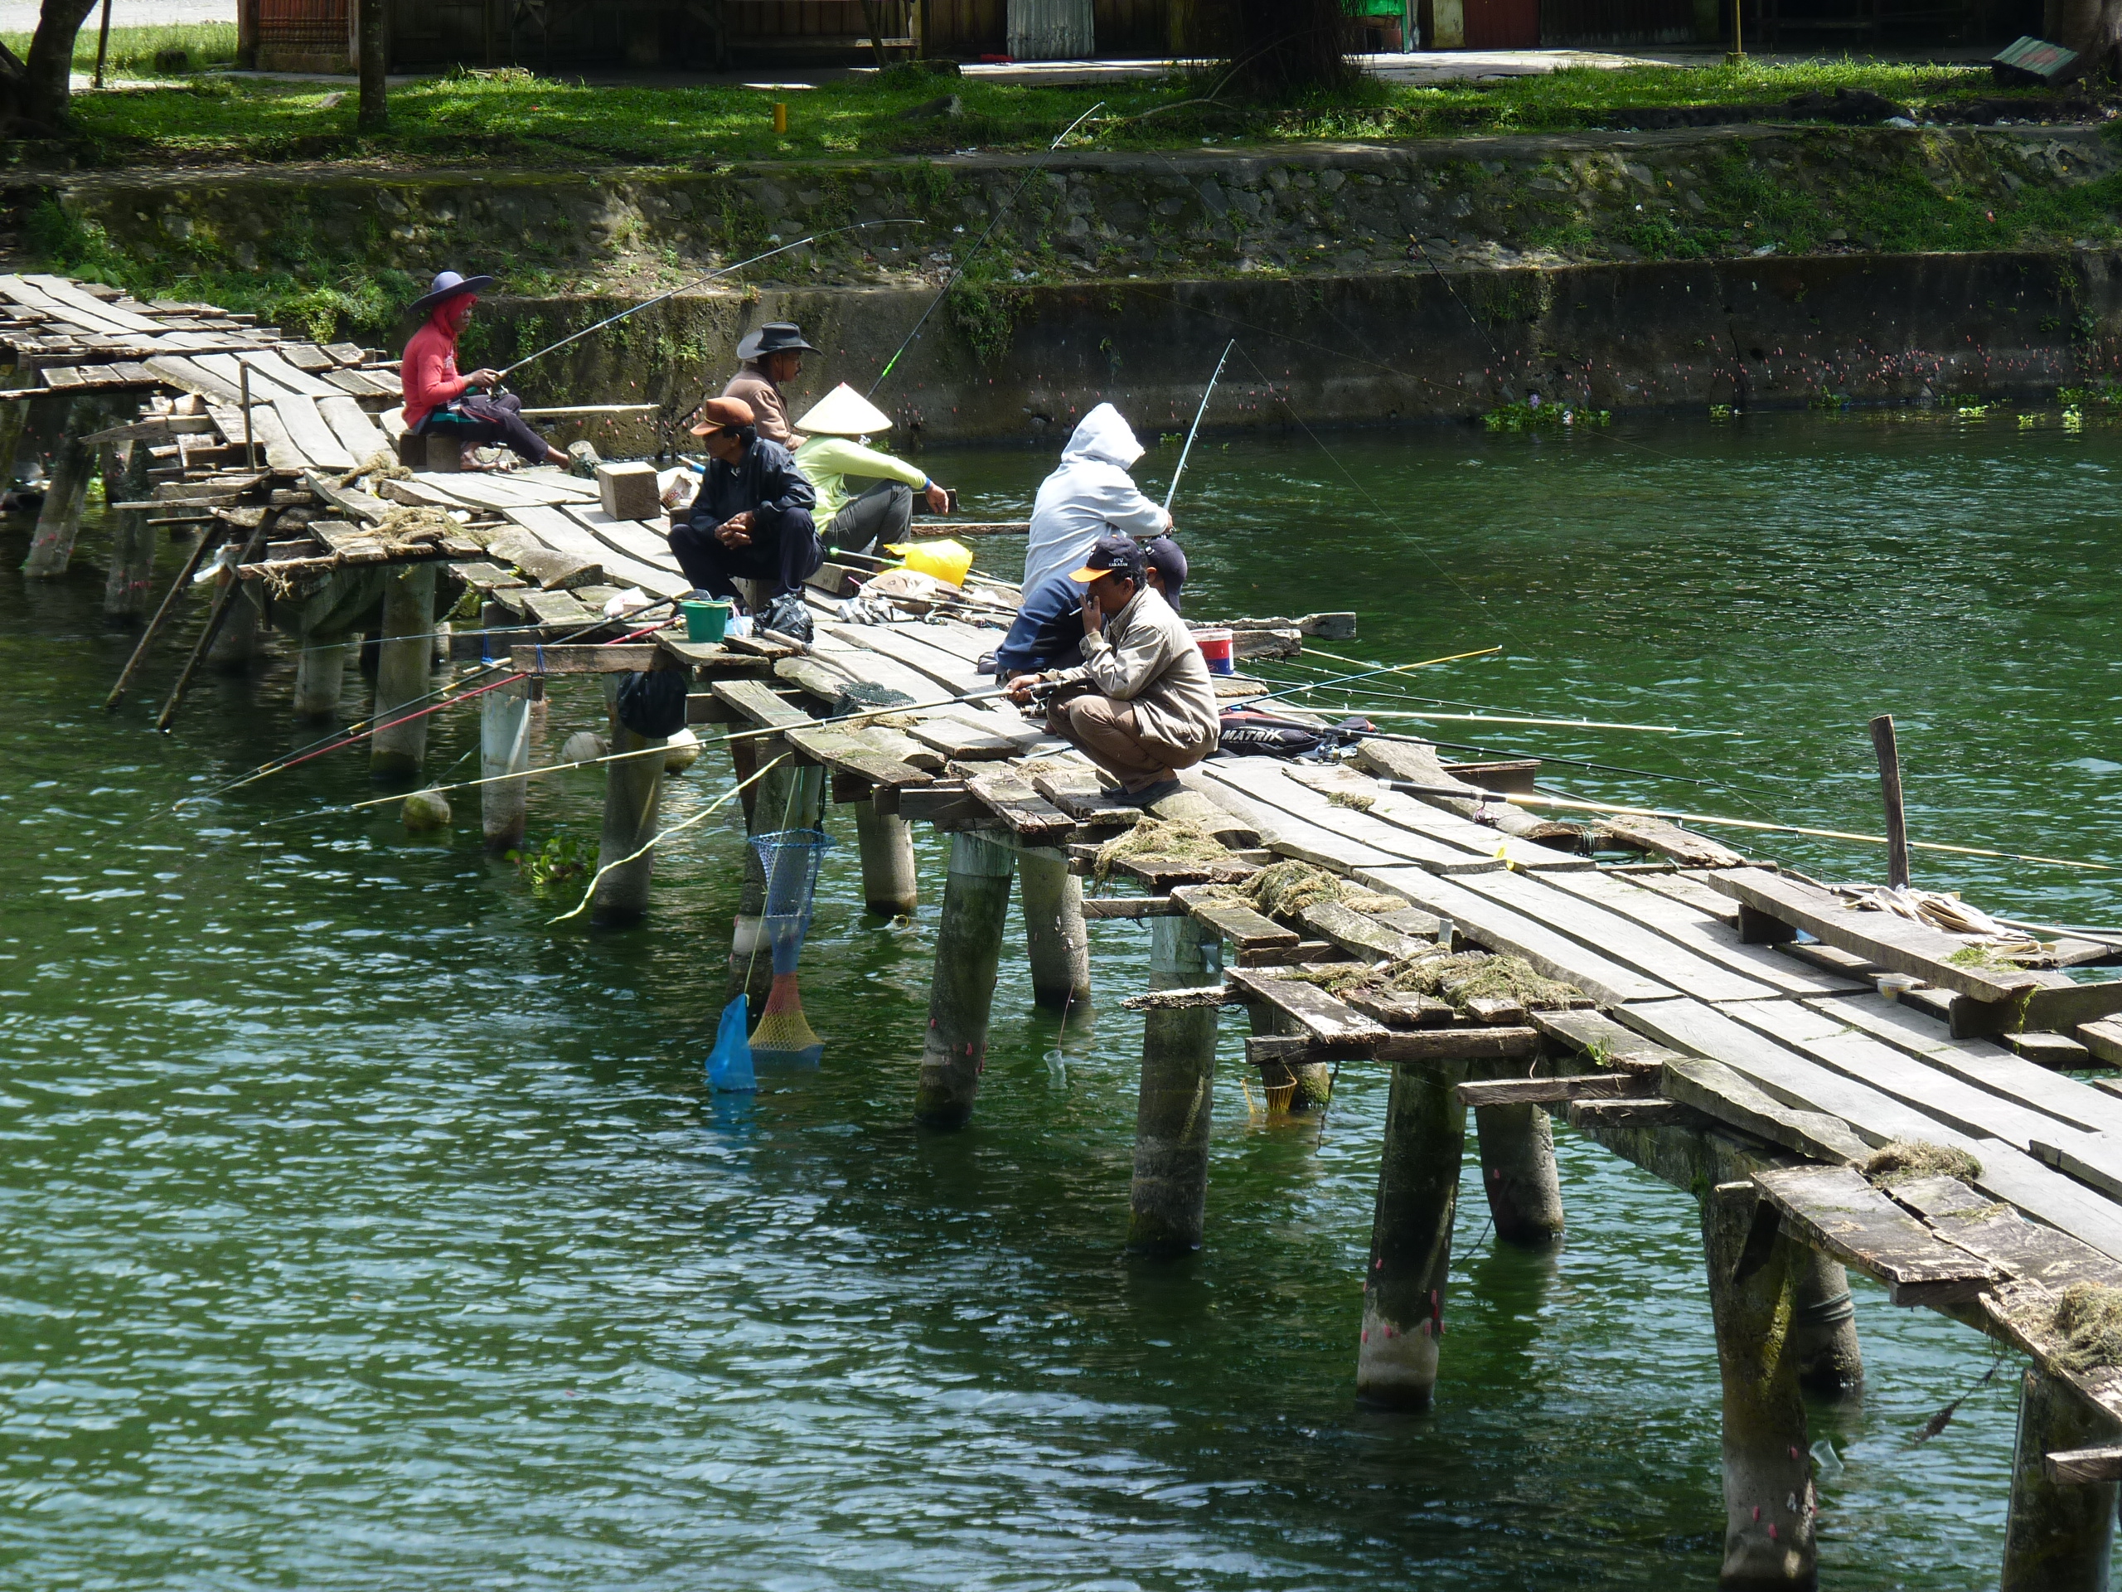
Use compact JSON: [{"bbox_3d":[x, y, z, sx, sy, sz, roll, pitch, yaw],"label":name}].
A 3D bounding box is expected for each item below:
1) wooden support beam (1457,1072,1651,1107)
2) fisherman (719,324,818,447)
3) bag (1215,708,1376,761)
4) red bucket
[{"bbox_3d":[1.450,0.857,36.700,0.580,0.065,0.100,-2,5,-22],"label":"wooden support beam"},{"bbox_3d":[-1.380,-1.808,60.300,0.720,0.930,0.500,-1,4,-7],"label":"fisherman"},{"bbox_3d":[0.830,-0.216,45.400,0.640,0.160,0.250,-1,5,-8],"label":"bag"},{"bbox_3d":[0.584,-0.568,48.626,0.185,0.180,0.185,0,4,0],"label":"red bucket"}]

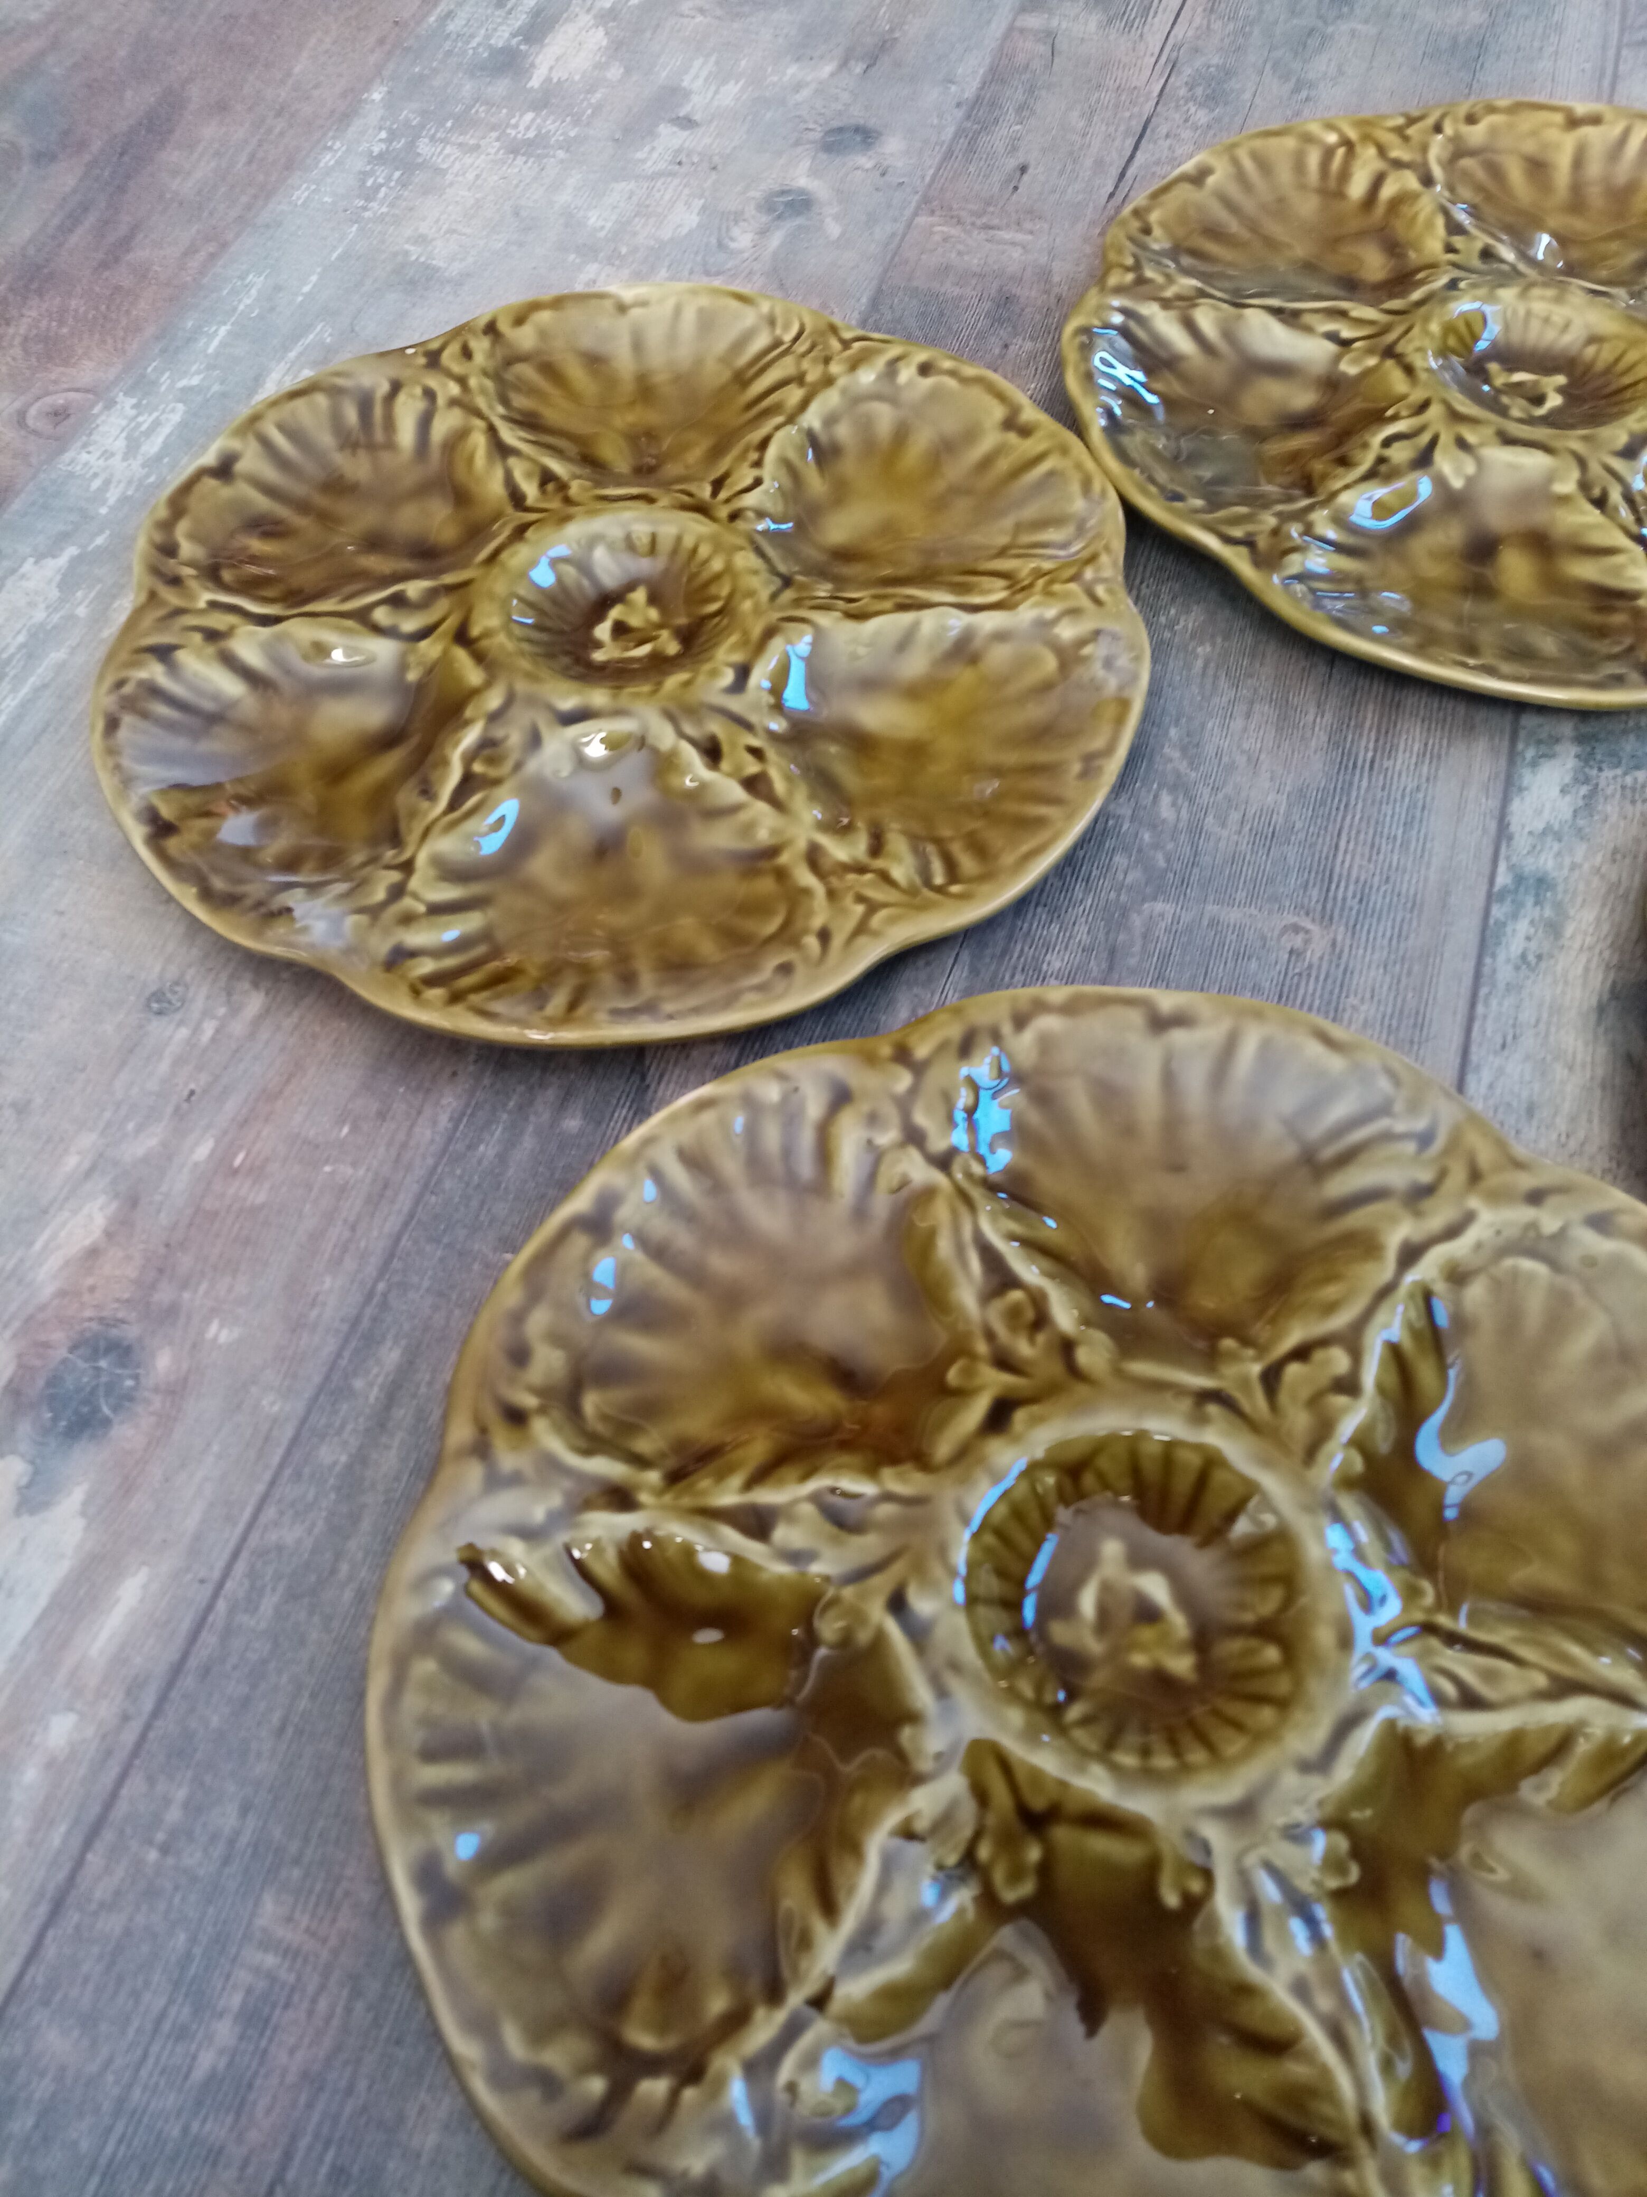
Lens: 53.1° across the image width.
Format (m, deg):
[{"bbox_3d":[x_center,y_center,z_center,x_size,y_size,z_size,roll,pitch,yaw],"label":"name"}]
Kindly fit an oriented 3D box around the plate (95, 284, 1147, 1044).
[{"bbox_3d":[-0.047,-0.112,0.402,0.244,0.027,0.251,-1,59,1],"label":"plate"}]

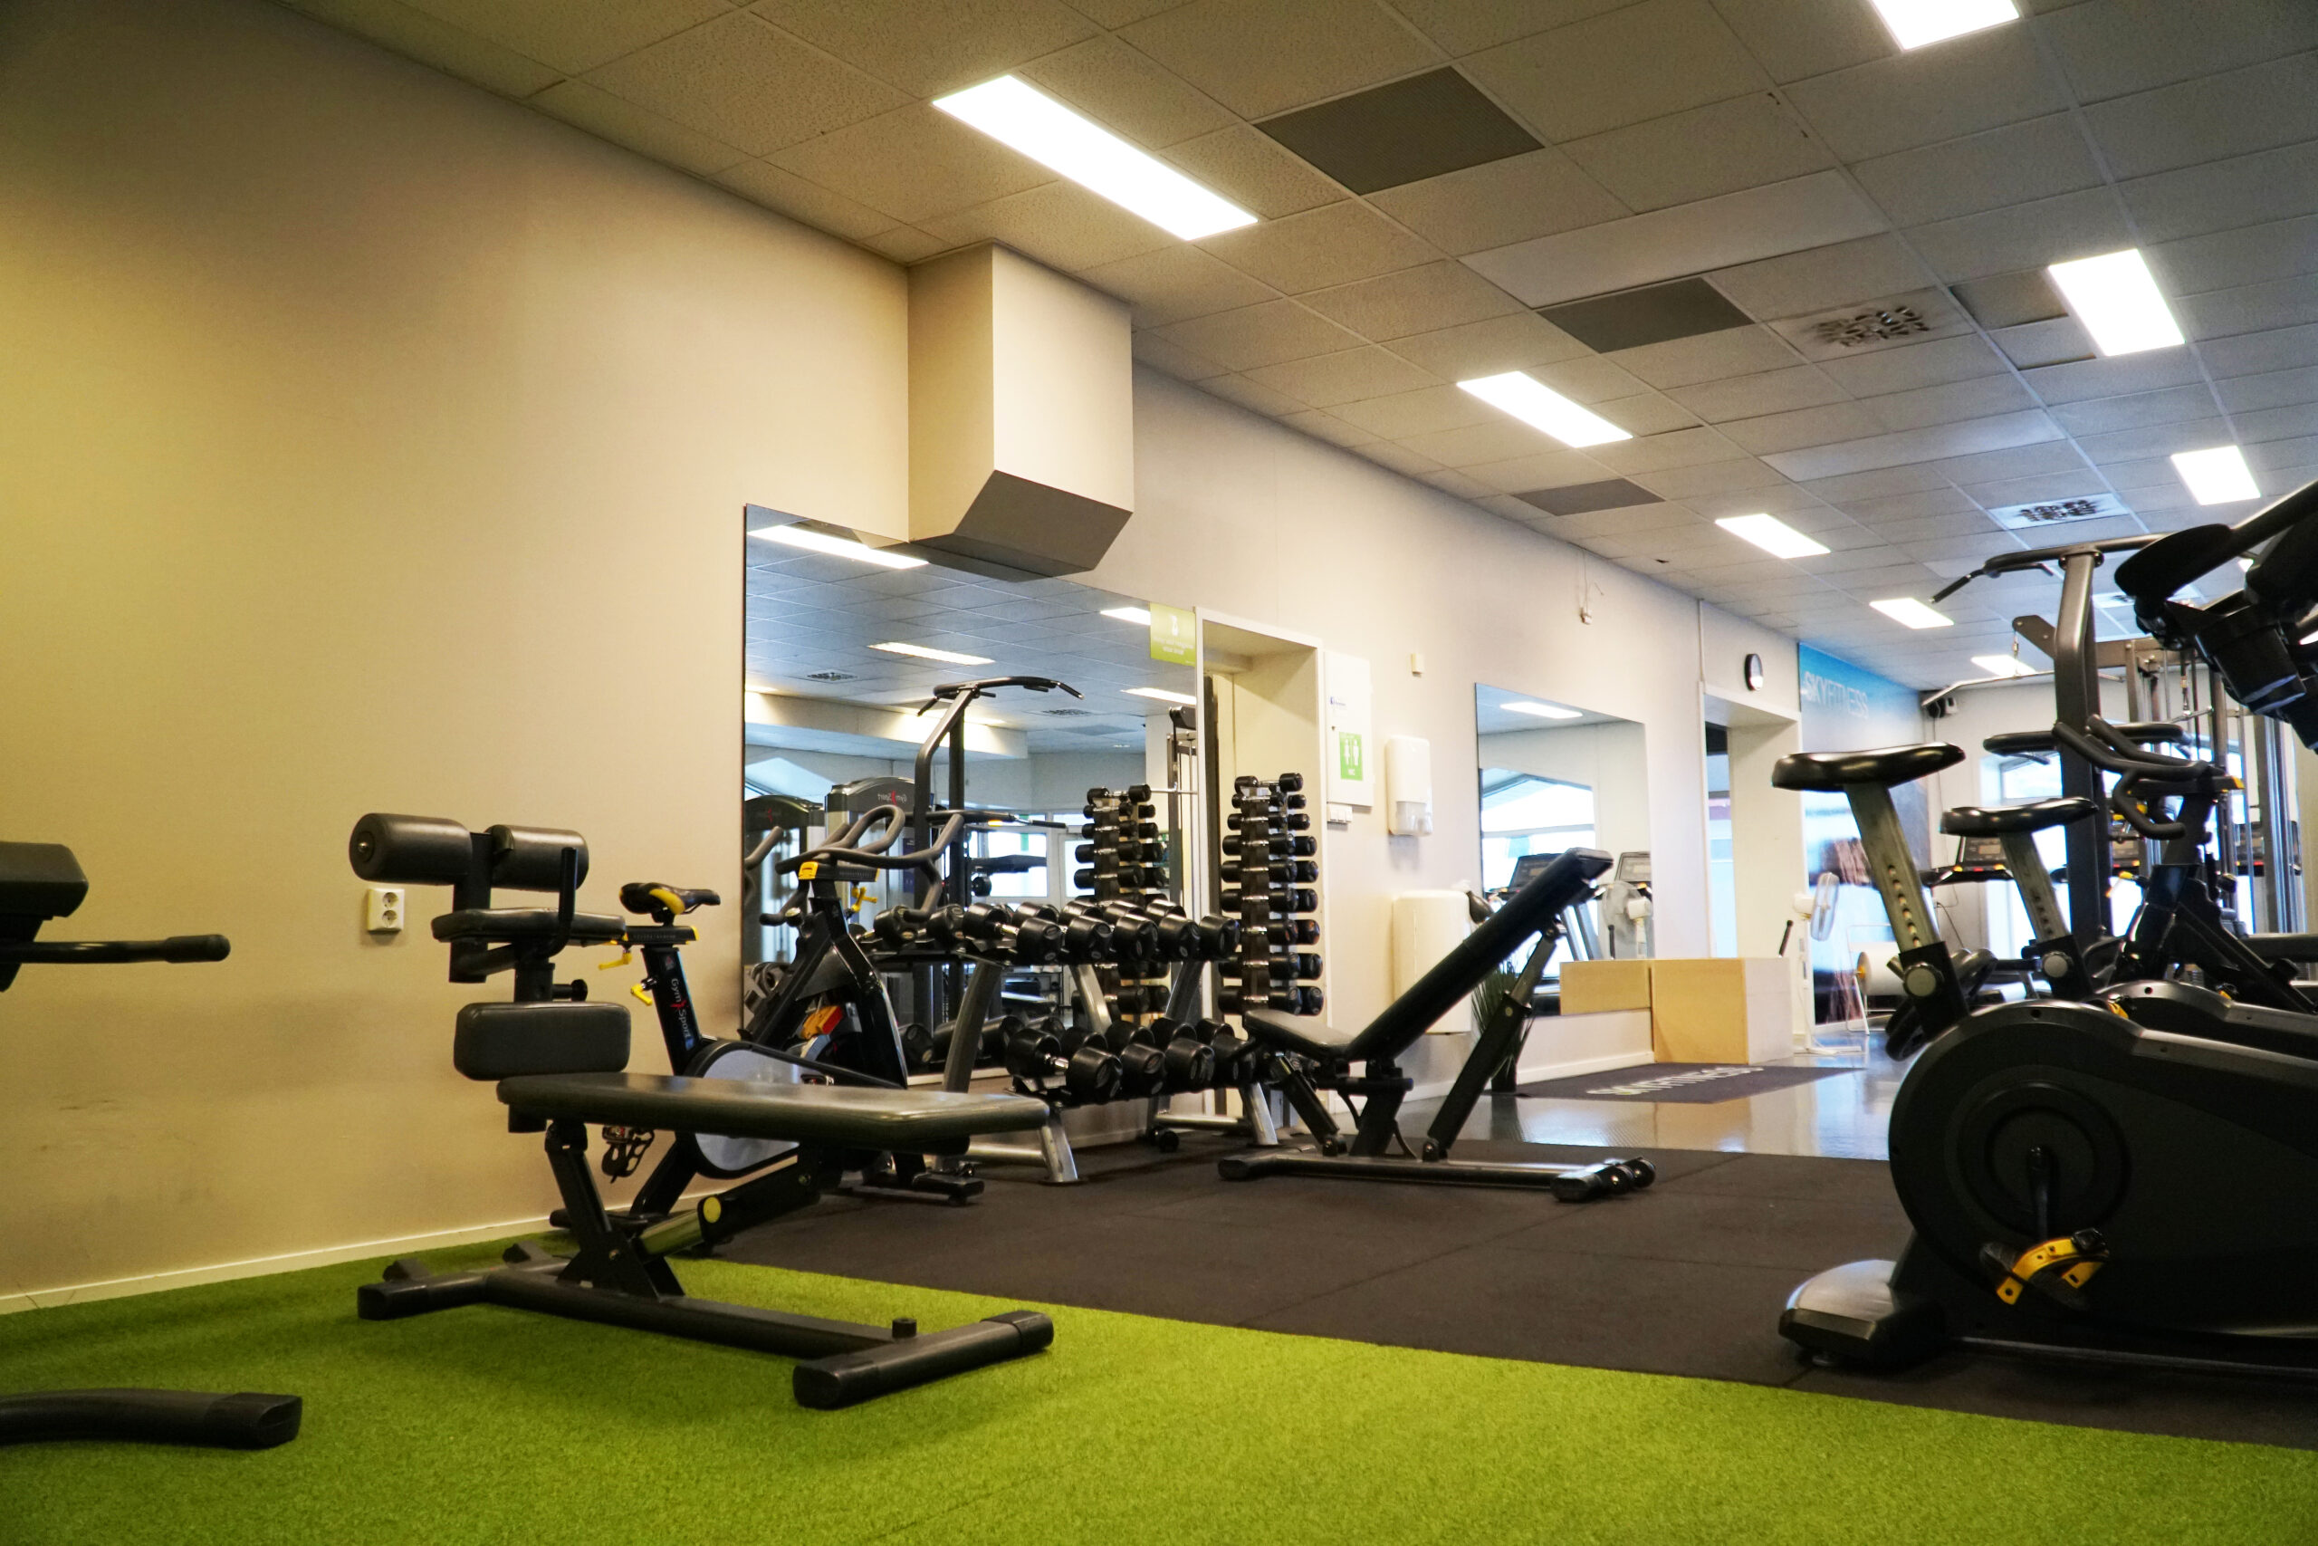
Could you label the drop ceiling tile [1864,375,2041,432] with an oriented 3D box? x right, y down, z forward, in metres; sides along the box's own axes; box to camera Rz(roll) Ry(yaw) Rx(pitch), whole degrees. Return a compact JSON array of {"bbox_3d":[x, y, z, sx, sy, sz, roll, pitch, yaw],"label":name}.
[{"bbox_3d":[3.265,-1.527,7.159,0.600,0.025,0.600,-3,-5,36],"label":"drop ceiling tile"}]

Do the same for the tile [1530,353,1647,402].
[{"bbox_3d":[1.703,-1.552,6.862,0.278,0.020,0.591,-4,-6,37],"label":"tile"}]

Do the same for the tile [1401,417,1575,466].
[{"bbox_3d":[1.476,-1.477,7.788,0.591,0.020,0.591,-4,-6,37],"label":"tile"}]

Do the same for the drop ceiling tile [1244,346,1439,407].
[{"bbox_3d":[0.744,-1.548,6.809,0.600,0.020,0.600,-4,-6,36],"label":"drop ceiling tile"}]

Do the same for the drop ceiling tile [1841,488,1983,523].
[{"bbox_3d":[3.886,-1.386,9.011,0.600,0.020,0.600,-3,-5,36],"label":"drop ceiling tile"}]

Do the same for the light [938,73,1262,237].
[{"bbox_3d":[-0.148,-1.771,5.014,0.280,0.050,1.180,-3,-6,37],"label":"light"}]

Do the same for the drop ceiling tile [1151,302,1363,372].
[{"bbox_3d":[0.385,-1.631,6.484,0.610,0.020,0.600,-3,-6,37],"label":"drop ceiling tile"}]

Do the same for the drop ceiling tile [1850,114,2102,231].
[{"bbox_3d":[2.364,-1.734,5.005,0.600,0.020,0.600,-3,-6,37],"label":"drop ceiling tile"}]

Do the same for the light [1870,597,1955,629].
[{"bbox_3d":[5.252,-1.137,12.121,0.300,0.050,1.220,-4,-6,36],"label":"light"}]

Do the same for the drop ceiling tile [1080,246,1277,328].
[{"bbox_3d":[0.025,-1.674,6.003,0.610,0.020,0.610,-3,-6,37],"label":"drop ceiling tile"}]

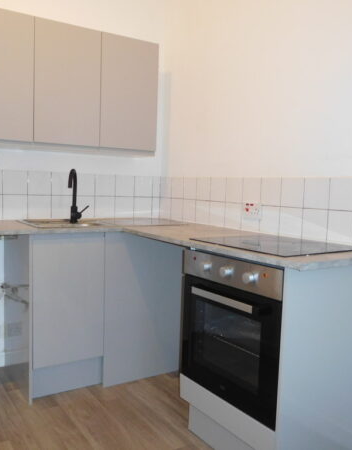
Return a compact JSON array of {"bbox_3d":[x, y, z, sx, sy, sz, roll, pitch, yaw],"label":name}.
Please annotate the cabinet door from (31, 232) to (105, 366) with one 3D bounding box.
[{"bbox_3d":[-0.592,0.409,2.404,0.398,0.722,0.022,-1,6,-31],"label":"cabinet door"}]

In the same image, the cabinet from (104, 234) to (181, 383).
[{"bbox_3d":[-0.296,0.457,2.822,0.600,0.890,0.520,-2,6,-34],"label":"cabinet"}]

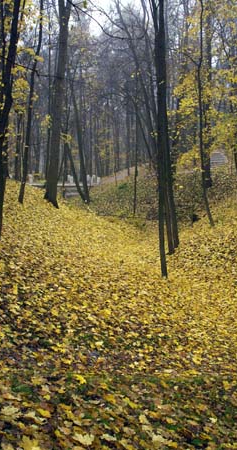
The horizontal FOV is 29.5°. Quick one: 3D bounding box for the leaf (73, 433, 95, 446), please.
[{"bbox_3d":[-0.212,1.336,2.800,0.135,0.030,0.115,0,2,0],"label":"leaf"}]

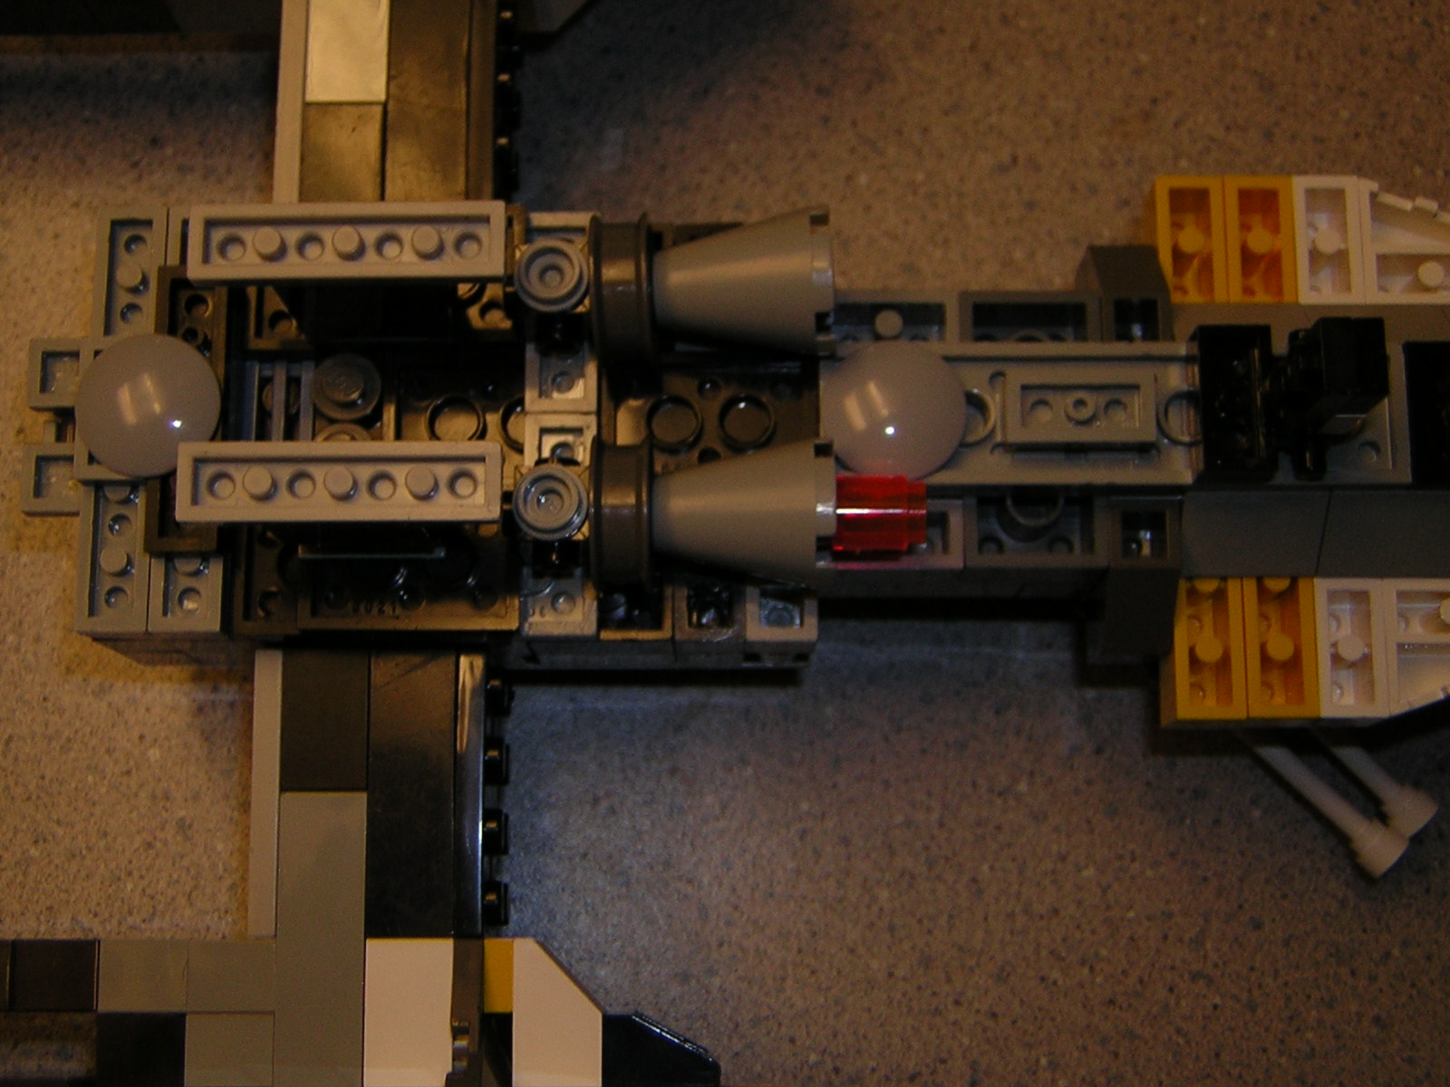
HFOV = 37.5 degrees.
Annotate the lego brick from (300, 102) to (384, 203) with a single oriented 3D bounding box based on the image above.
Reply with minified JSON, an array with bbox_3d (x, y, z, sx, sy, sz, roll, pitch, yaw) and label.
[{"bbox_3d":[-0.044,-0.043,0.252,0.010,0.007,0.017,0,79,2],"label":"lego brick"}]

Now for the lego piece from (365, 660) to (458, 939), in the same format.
[{"bbox_3d":[-0.034,0.028,0.239,0.010,0.009,0.032,0,79,1],"label":"lego piece"}]

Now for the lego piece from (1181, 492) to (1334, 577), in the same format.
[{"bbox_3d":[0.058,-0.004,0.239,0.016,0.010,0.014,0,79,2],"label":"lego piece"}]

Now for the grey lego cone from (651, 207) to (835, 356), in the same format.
[{"bbox_3d":[0.002,-0.028,0.228,0.019,0.016,0.016,0,79,1],"label":"grey lego cone"}]

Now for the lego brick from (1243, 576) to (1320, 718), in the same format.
[{"bbox_3d":[0.063,0.009,0.246,0.008,0.010,0.023,0,79,2],"label":"lego brick"}]

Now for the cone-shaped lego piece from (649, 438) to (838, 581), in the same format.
[{"bbox_3d":[0.002,-0.003,0.225,0.019,0.016,0.016,0,79,1],"label":"cone-shaped lego piece"}]

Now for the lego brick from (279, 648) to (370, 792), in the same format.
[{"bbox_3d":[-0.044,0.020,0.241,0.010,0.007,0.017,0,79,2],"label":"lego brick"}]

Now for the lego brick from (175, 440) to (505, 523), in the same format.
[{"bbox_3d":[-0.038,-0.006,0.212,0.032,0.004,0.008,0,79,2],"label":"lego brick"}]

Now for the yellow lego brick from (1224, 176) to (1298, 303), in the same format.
[{"bbox_3d":[0.063,-0.035,0.255,0.008,0.010,0.016,0,79,1],"label":"yellow lego brick"}]

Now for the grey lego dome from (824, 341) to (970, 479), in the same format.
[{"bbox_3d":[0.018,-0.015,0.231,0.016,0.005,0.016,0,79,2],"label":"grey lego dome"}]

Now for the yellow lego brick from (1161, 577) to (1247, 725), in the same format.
[{"bbox_3d":[0.055,0.009,0.247,0.008,0.010,0.024,0,79,1],"label":"yellow lego brick"}]

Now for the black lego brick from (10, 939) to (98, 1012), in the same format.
[{"bbox_3d":[-0.073,0.048,0.236,0.010,0.009,0.008,0,79,1],"label":"black lego brick"}]

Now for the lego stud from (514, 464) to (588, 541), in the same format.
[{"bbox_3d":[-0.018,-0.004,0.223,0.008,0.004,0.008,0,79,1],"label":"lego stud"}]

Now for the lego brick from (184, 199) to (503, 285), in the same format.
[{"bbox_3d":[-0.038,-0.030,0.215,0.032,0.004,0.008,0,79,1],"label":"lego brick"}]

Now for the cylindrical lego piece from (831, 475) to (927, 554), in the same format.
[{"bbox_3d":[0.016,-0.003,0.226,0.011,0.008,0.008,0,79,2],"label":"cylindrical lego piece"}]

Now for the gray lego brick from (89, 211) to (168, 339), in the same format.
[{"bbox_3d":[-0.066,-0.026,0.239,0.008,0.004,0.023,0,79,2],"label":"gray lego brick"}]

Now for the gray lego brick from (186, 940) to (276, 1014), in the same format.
[{"bbox_3d":[-0.053,0.048,0.236,0.010,0.009,0.008,0,79,1],"label":"gray lego brick"}]

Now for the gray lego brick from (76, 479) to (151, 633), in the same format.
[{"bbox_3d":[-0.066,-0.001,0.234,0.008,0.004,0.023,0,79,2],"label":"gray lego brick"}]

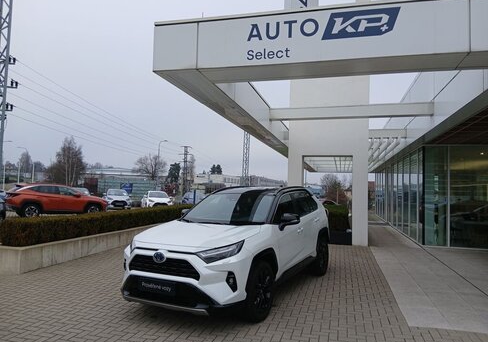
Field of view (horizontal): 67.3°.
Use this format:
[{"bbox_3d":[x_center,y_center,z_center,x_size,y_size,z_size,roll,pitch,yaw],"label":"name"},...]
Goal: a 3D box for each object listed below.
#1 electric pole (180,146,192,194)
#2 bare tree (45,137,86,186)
[{"bbox_3d":[-11.706,-0.079,74.999,2.400,9.750,0.900,2,-3,-6],"label":"electric pole"},{"bbox_3d":[-26.725,-0.826,54.973,6.000,8.780,5.600,1,-3,0],"label":"bare tree"}]

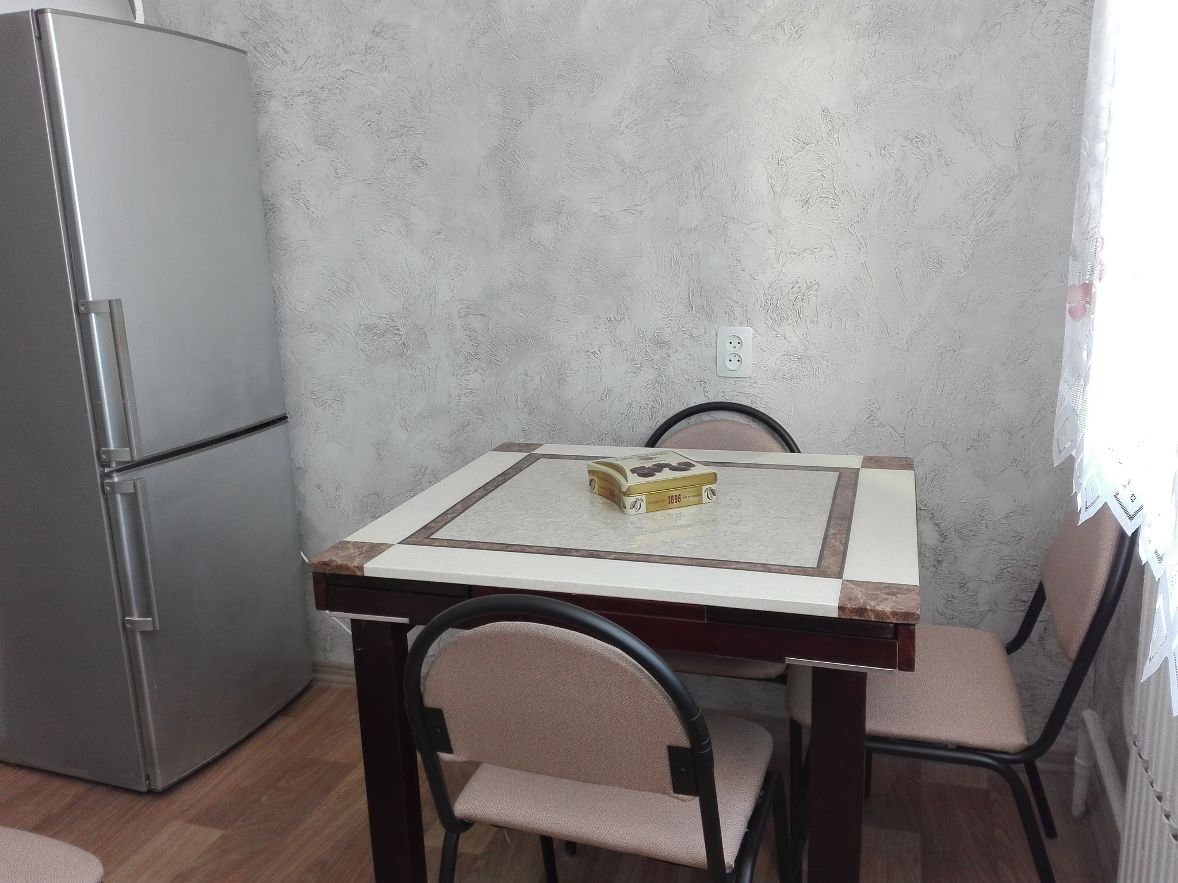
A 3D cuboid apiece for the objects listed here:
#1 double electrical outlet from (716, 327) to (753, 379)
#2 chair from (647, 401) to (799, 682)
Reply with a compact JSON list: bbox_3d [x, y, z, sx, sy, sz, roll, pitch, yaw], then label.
[{"bbox_3d":[0.333,-0.204,2.100,0.080,0.115,0.012,2,13,18],"label":"double electrical outlet"},{"bbox_3d":[0.243,0.386,1.978,0.430,0.840,0.510,2,13,18],"label":"chair"}]

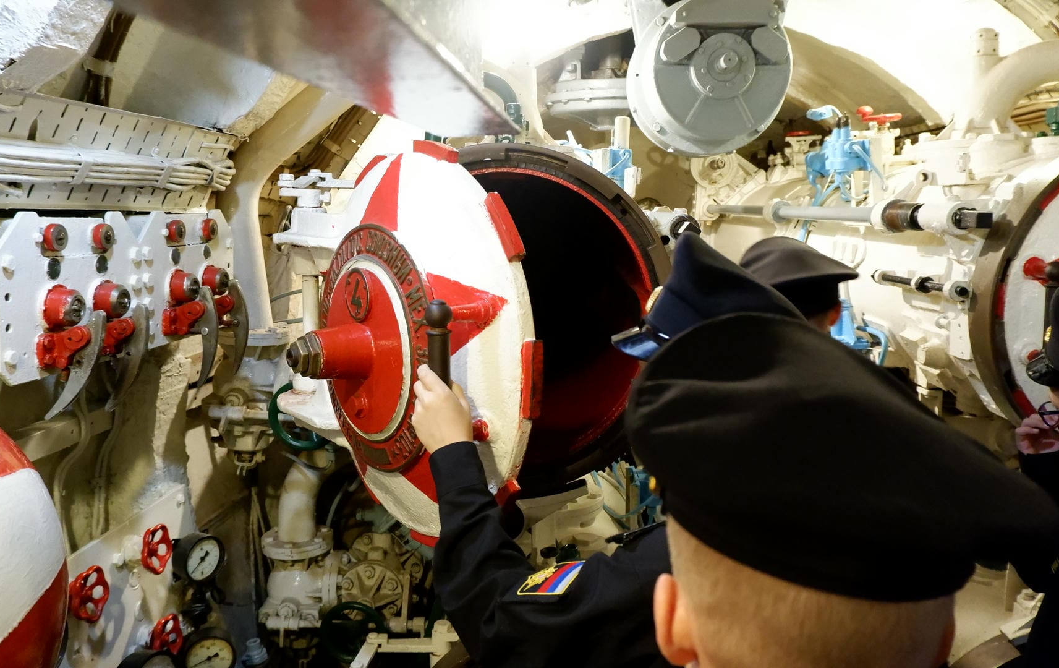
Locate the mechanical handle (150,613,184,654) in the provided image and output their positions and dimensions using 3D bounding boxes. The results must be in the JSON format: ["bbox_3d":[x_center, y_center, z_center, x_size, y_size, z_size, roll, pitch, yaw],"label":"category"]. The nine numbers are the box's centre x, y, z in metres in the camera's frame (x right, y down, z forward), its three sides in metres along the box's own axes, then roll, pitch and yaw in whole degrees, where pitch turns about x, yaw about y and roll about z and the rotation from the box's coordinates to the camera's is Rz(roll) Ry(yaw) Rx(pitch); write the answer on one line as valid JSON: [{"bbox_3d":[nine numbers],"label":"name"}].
[{"bbox_3d":[-0.629,0.526,1.422,0.025,0.084,0.084,1,10,7],"label":"mechanical handle"}]

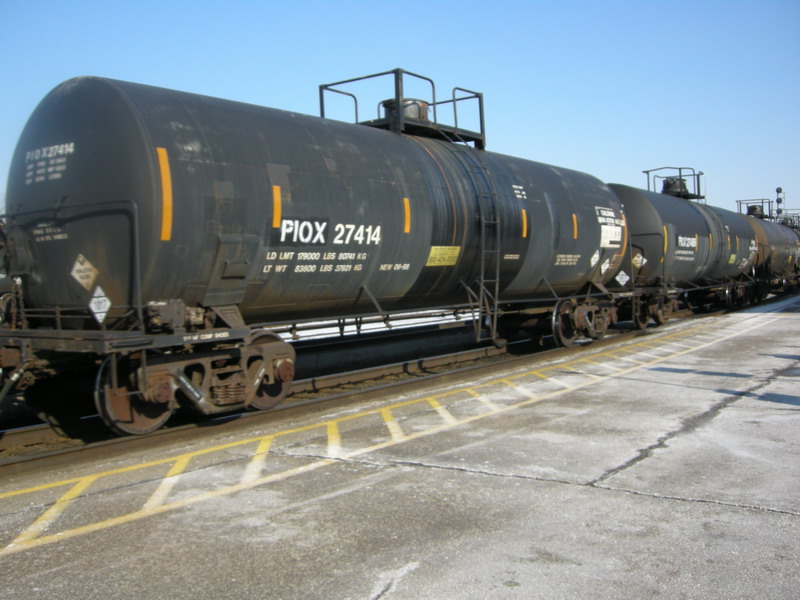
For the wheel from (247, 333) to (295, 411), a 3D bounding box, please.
[{"bbox_3d":[-1.639,0.855,10.055,0.155,0.940,0.940,-1,2,36],"label":"wheel"}]

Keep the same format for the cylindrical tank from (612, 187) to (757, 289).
[{"bbox_3d":[8.657,-1.787,26.277,2.860,2.860,13.500,-1,2,33],"label":"cylindrical tank"}]

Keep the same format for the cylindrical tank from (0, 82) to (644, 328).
[{"bbox_3d":[0.201,-1.244,13.886,2.860,2.860,13.200,-1,2,36],"label":"cylindrical tank"}]

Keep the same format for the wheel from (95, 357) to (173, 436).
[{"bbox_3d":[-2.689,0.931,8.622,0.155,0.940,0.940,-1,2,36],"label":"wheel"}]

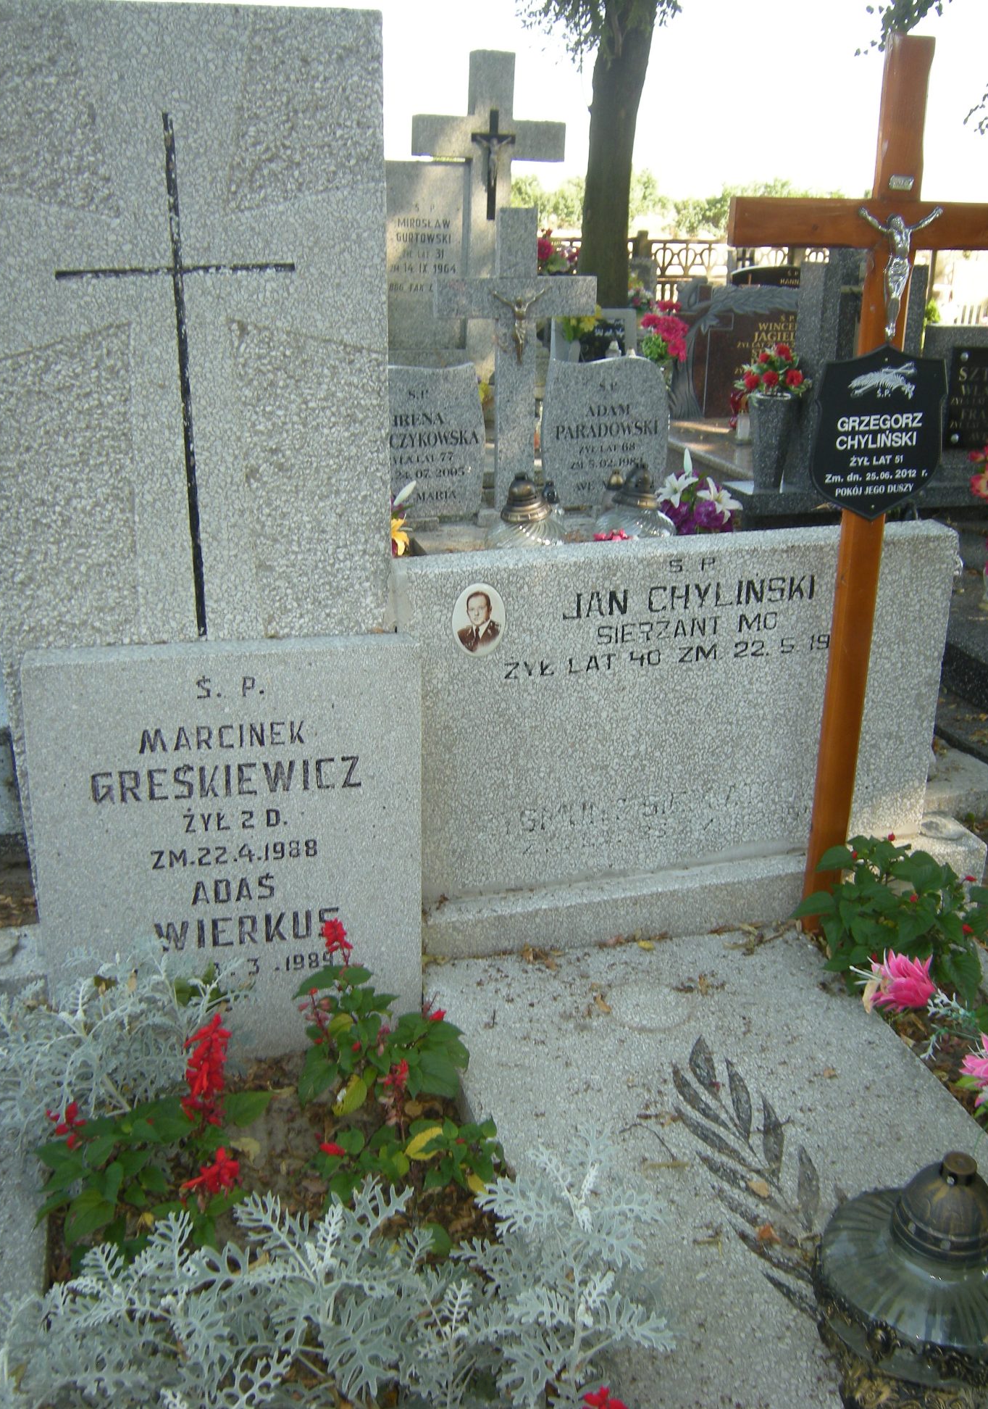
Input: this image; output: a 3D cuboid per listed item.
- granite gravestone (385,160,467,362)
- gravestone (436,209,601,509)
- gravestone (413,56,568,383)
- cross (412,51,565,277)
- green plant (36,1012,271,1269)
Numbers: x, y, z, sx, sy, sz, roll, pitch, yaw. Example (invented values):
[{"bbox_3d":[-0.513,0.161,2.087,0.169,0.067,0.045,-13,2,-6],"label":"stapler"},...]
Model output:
[{"bbox_3d":[-0.418,-2.584,7.340,0.493,1.054,0.130,-5,21,-15],"label":"granite gravestone"},{"bbox_3d":[0.075,-1.315,4.859,0.632,1.110,0.130,-5,21,-15],"label":"gravestone"},{"bbox_3d":[-0.045,-2.805,7.295,0.903,1.715,0.200,-5,21,-15],"label":"gravestone"},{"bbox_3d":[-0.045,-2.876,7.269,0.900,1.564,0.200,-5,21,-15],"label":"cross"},{"bbox_3d":[-0.444,0.546,1.643,0.280,0.260,0.250,-5,21,-15],"label":"green plant"}]

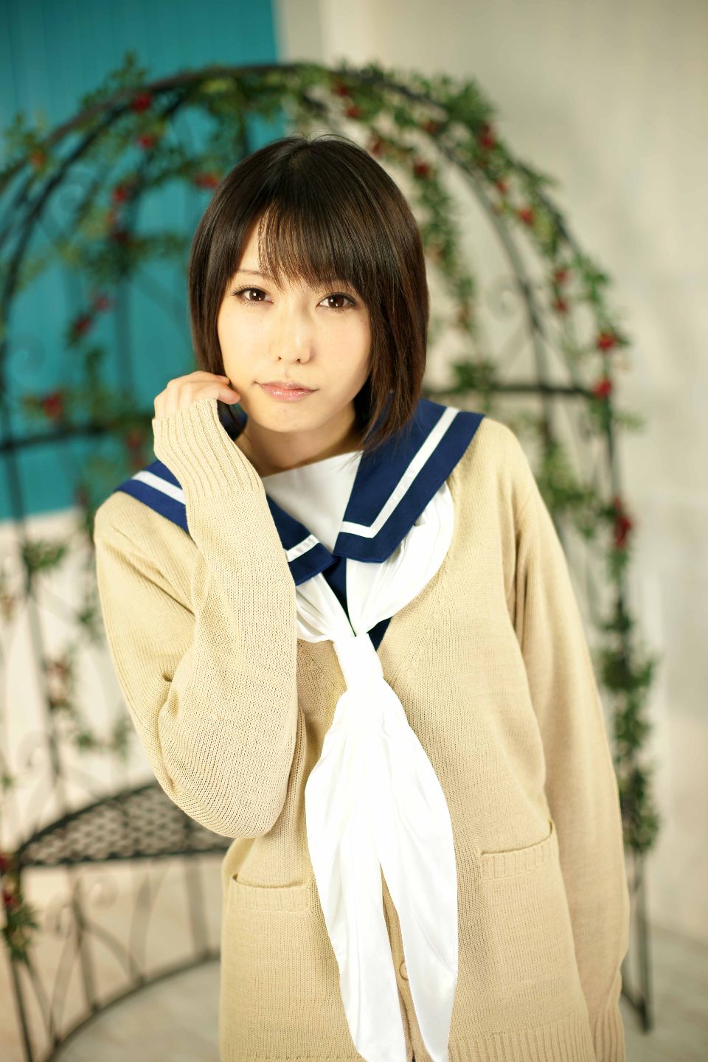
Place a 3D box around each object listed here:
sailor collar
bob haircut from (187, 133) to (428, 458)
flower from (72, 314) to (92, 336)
[{"bbox_3d":[-0.044,-0.036,1.280,0.325,0.170,0.210,-10,14,-10],"label":"sailor collar"},{"bbox_3d":[-0.039,-0.197,1.220,0.200,0.260,0.225,3,15,2],"label":"bob haircut"},{"bbox_3d":[-0.563,-0.427,3.060,0.040,0.045,0.036,-8,10,-9],"label":"flower"}]

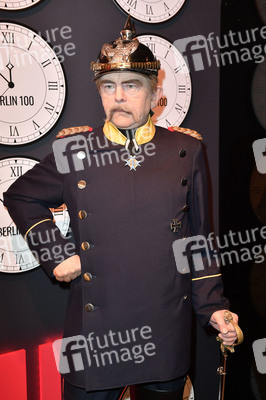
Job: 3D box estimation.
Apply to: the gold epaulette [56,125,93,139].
[{"bbox_3d":[-0.189,-0.220,1.790,0.118,0.022,0.050,-15,12,4],"label":"gold epaulette"}]

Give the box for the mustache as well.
[{"bbox_3d":[-0.037,-0.266,1.690,0.070,0.034,0.030,1,8,18],"label":"mustache"}]

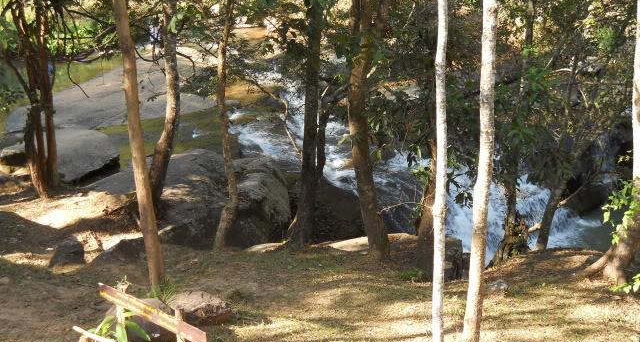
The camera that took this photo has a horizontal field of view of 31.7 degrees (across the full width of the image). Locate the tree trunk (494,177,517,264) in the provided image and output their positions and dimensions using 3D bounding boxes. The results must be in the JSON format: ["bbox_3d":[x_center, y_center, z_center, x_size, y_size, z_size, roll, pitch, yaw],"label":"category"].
[{"bbox_3d":[2.530,0.676,15.400,0.290,1.180,0.290,0,14,0],"label":"tree trunk"}]

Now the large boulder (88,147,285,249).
[{"bbox_3d":[-1.832,0.383,16.900,2.900,1.150,2.200,0,14,0],"label":"large boulder"}]

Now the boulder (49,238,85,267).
[{"bbox_3d":[-3.413,1.096,15.200,0.460,0.350,0.400,0,14,0],"label":"boulder"}]

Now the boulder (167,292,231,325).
[{"bbox_3d":[-1.423,1.617,13.300,0.740,0.290,0.560,0,14,0],"label":"boulder"}]

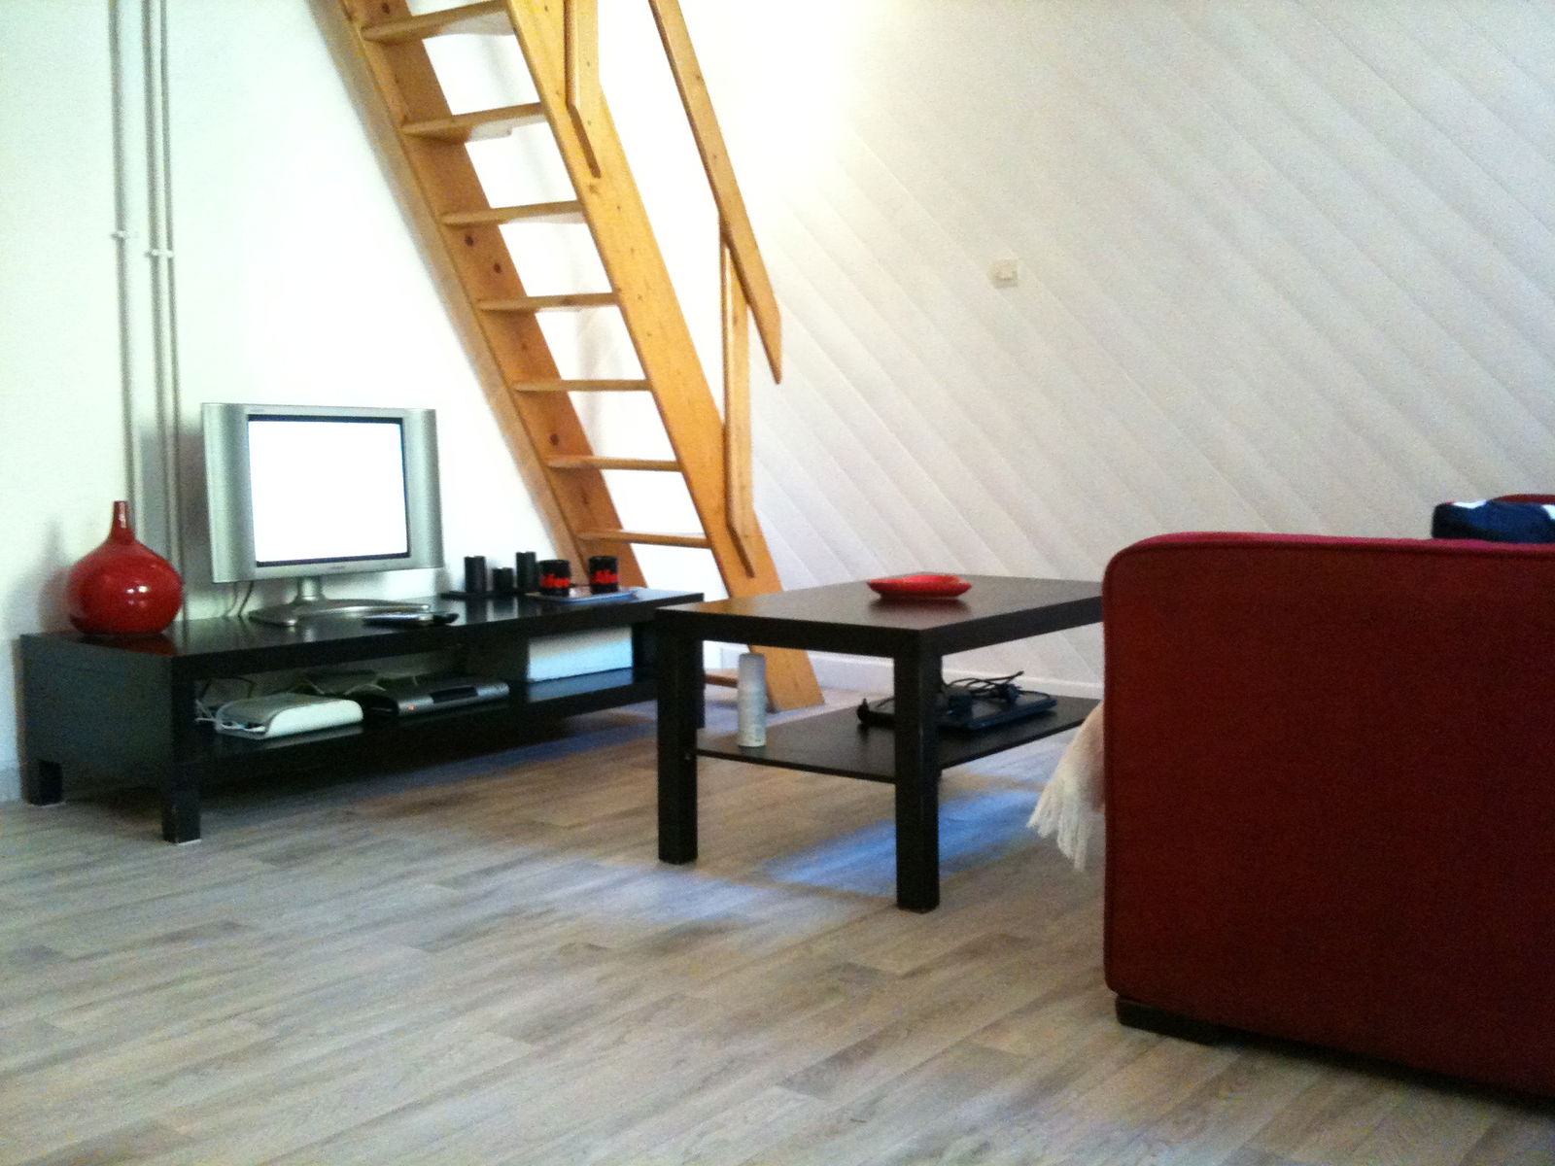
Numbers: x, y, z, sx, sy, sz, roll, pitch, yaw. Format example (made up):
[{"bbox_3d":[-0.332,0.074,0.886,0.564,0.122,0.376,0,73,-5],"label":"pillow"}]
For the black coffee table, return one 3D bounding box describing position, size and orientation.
[{"bbox_3d":[0.277,0.249,2.982,0.549,0.450,0.900,4,6,37],"label":"black coffee table"}]

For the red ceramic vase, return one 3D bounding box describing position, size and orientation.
[{"bbox_3d":[-1.359,-0.034,3.263,0.237,0.268,0.237,4,6,38],"label":"red ceramic vase"}]

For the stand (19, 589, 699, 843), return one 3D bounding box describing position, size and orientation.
[{"bbox_3d":[-0.866,0.242,3.643,0.550,0.350,1.493,4,6,38],"label":"stand"}]

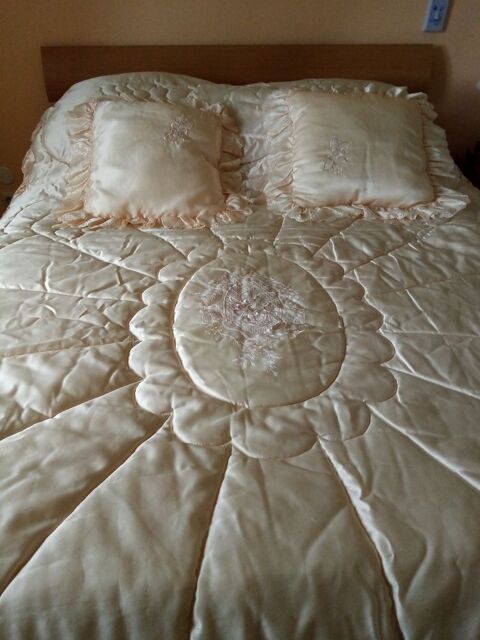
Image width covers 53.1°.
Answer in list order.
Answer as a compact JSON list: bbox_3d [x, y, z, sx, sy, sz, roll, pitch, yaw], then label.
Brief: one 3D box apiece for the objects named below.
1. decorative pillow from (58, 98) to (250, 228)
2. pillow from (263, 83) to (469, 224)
[{"bbox_3d":[-0.247,-0.483,1.442,0.540,0.140,0.460,0,72,-3],"label":"decorative pillow"},{"bbox_3d":[0.368,-0.516,1.458,0.565,0.140,0.470,1,72,-1],"label":"pillow"}]

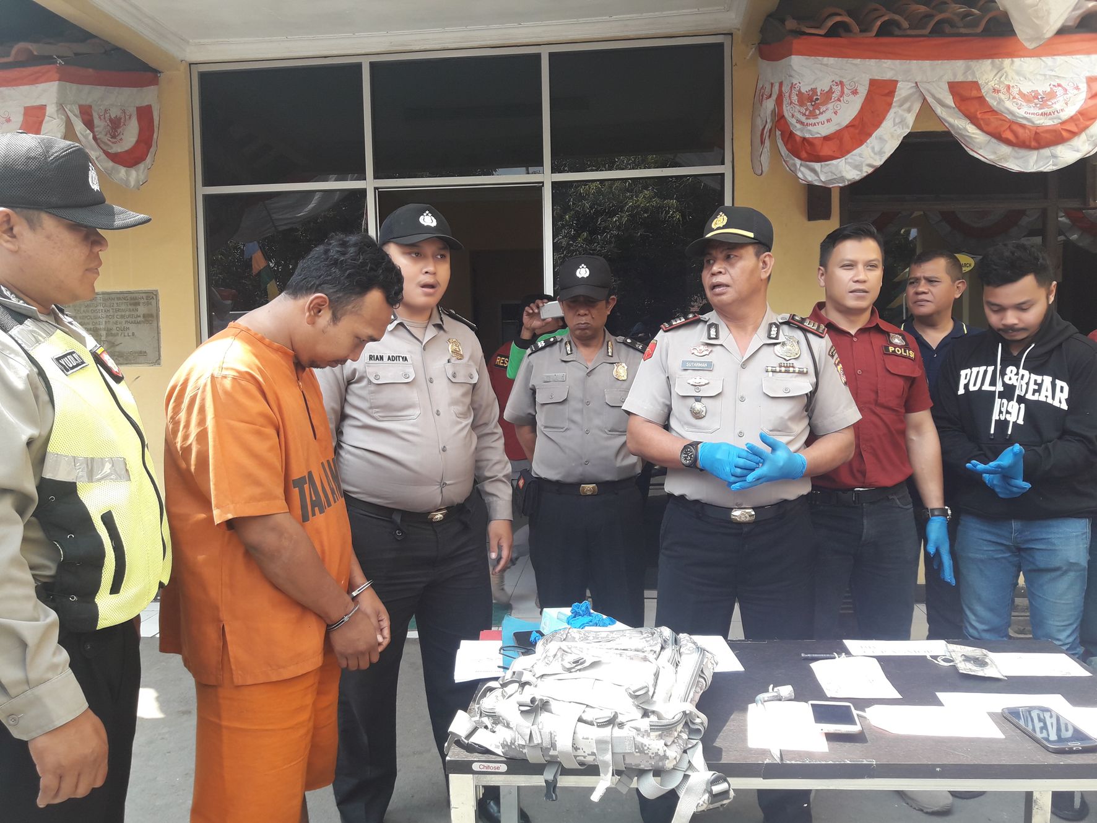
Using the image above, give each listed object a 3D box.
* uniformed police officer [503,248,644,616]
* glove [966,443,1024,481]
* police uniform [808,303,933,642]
[{"bbox_3d":[0.120,0.339,2.882,0.510,1.666,0.340,-1,4,2],"label":"uniformed police officer"},{"bbox_3d":[1.251,0.141,2.488,0.165,0.100,0.110,-2,4,-16],"label":"glove"},{"bbox_3d":[0.938,0.386,2.696,0.480,1.425,0.300,0,4,13],"label":"police uniform"}]

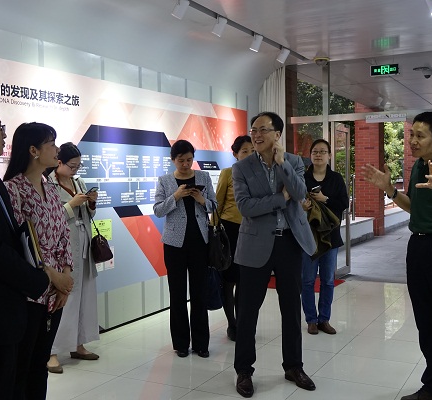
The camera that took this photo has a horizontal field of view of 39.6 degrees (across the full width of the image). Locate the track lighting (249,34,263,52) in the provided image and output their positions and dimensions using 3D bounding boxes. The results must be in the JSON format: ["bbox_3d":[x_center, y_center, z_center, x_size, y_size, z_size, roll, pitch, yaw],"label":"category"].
[{"bbox_3d":[0.411,-1.628,6.240,0.100,0.170,0.100,25,14,25],"label":"track lighting"}]

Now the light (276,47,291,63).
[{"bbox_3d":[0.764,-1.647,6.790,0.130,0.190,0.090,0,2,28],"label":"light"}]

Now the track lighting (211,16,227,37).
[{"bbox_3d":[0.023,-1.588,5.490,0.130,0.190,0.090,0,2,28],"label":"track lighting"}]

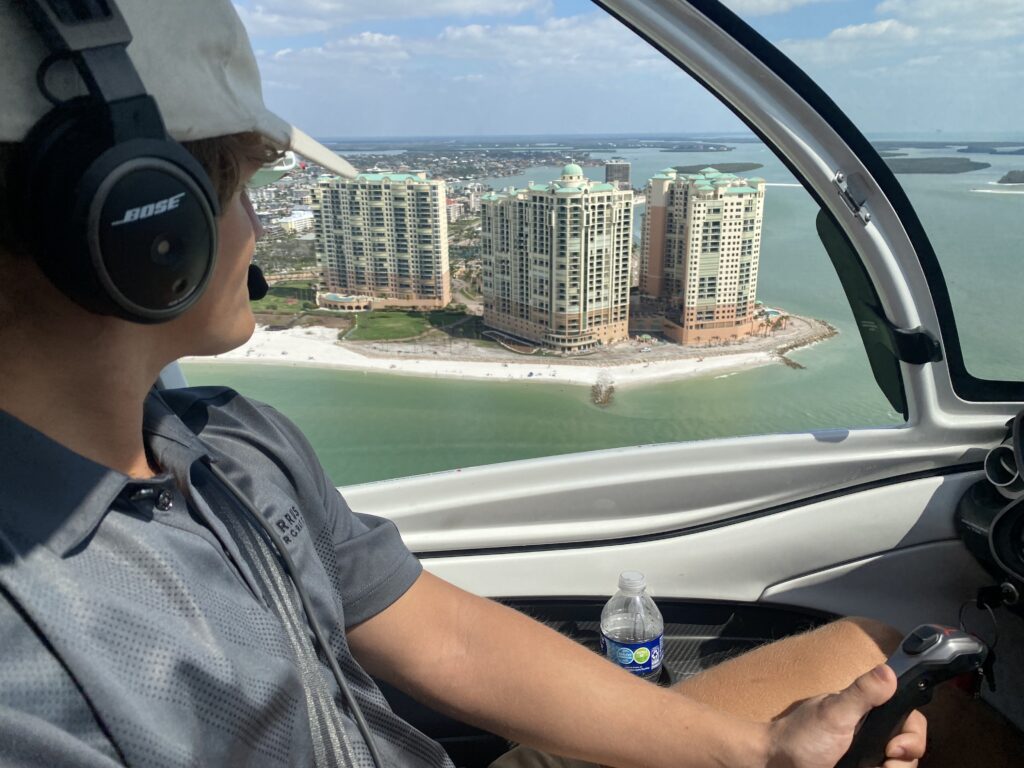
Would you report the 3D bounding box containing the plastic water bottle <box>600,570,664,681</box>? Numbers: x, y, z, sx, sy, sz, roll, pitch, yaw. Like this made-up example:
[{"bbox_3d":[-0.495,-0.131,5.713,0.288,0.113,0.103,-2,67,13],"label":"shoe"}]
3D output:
[{"bbox_3d":[0.126,0.296,0.801,0.066,0.203,0.066,-1,9,0],"label":"plastic water bottle"}]

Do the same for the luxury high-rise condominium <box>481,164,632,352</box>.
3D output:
[{"bbox_3d":[23.920,-72.160,414.620,43.000,90.000,71.000,-13,22,-34],"label":"luxury high-rise condominium"}]

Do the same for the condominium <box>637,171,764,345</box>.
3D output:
[{"bbox_3d":[99.260,-73.150,421.780,44.000,86.000,64.000,-6,19,-17],"label":"condominium"}]

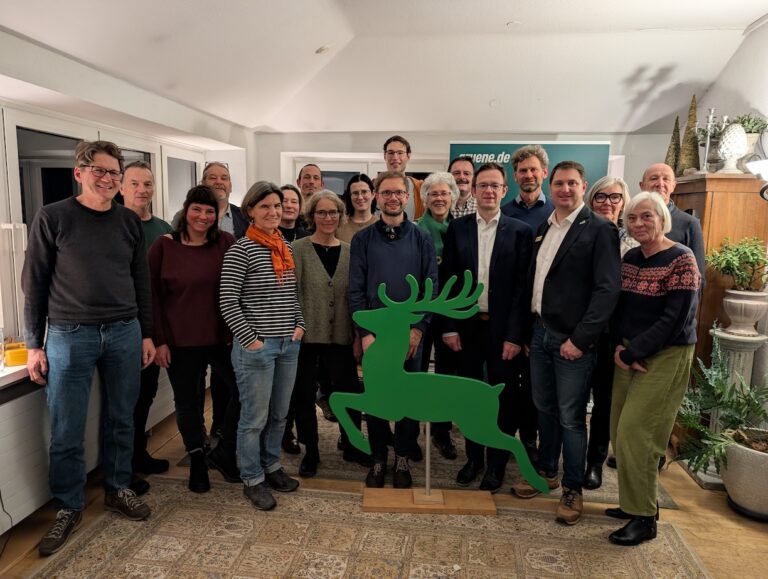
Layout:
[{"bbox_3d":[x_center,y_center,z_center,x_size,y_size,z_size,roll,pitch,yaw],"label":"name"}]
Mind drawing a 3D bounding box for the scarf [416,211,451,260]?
[{"bbox_3d":[0.321,-0.317,3.266,0.270,0.353,0.220,1,7,8],"label":"scarf"}]

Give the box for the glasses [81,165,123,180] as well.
[{"bbox_3d":[-1.333,-0.560,2.524,0.145,0.050,0.142,13,8,42],"label":"glasses"}]

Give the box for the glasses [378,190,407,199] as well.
[{"bbox_3d":[0.046,-0.516,2.889,0.142,0.048,0.135,0,7,-3],"label":"glasses"}]

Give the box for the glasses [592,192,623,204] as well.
[{"bbox_3d":[1.212,-0.487,2.870,0.145,0.055,0.145,6,9,32],"label":"glasses"}]

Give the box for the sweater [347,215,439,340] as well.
[{"bbox_3d":[0.053,-0.068,2.971,0.510,0.693,0.300,0,7,0],"label":"sweater"}]

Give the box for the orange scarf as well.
[{"bbox_3d":[-0.596,-0.185,2.787,0.240,0.297,0.210,-3,7,-25],"label":"orange scarf"}]

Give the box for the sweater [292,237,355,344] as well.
[{"bbox_3d":[-0.355,0.007,3.132,0.450,0.644,0.270,0,7,-5],"label":"sweater"}]

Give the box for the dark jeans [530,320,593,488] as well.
[{"bbox_3d":[0.967,0.604,2.906,0.310,0.900,0.355,-7,11,-43],"label":"dark jeans"}]

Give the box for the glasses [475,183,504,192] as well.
[{"bbox_3d":[0.575,-0.553,2.892,0.145,0.056,0.135,2,7,12],"label":"glasses"}]

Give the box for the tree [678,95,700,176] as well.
[{"bbox_3d":[1.953,-0.983,3.405,0.125,0.505,0.125,5,9,30],"label":"tree"}]

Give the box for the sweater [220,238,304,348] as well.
[{"bbox_3d":[-0.643,0.005,2.823,0.460,0.575,0.310,-7,11,-44],"label":"sweater"}]

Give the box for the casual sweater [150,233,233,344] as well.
[{"bbox_3d":[-1.056,0.000,2.942,0.460,0.625,0.270,-3,9,-25],"label":"casual sweater"}]

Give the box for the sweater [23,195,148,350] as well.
[{"bbox_3d":[-1.412,-0.087,2.566,0.530,0.710,0.300,-4,9,-33],"label":"sweater"}]

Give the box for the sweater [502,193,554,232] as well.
[{"bbox_3d":[0.837,-0.180,3.050,0.550,0.720,0.290,2,8,12],"label":"sweater"}]

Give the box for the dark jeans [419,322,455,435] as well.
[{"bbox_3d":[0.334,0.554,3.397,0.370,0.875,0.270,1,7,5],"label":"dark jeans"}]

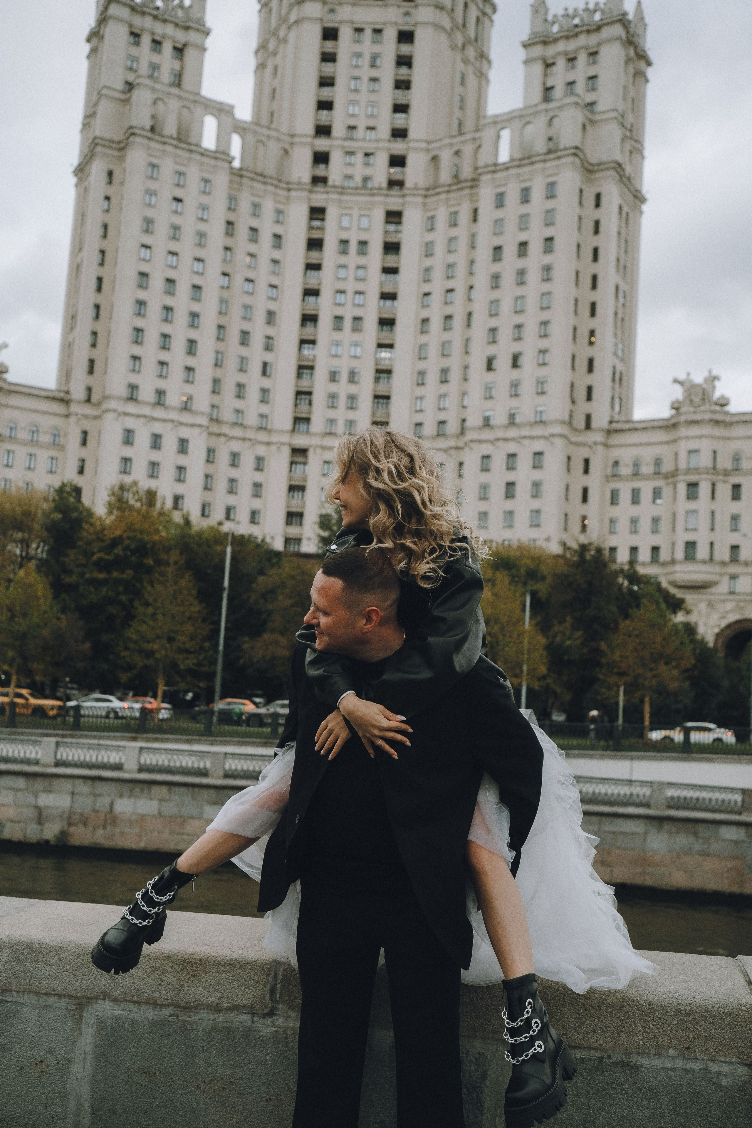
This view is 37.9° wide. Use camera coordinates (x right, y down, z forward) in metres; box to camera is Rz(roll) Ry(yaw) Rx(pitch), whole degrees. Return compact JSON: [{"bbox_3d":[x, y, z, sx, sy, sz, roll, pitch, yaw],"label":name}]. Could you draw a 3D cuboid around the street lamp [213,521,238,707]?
[{"bbox_3d":[-7.990,3.236,58.633,0.400,10.609,1.500,3,-6,9],"label":"street lamp"}]

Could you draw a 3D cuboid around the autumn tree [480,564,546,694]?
[{"bbox_3d":[6.425,4.552,57.500,4.800,8.856,4.800,3,-6,9],"label":"autumn tree"}]

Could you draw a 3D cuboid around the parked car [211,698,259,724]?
[{"bbox_3d":[-8.756,8.938,66.079,4.250,1.550,1.780,3,-6,10],"label":"parked car"}]

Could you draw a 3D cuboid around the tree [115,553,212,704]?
[{"bbox_3d":[-11.144,3.985,58.000,4.600,8.942,4.600,3,-6,9],"label":"tree"}]

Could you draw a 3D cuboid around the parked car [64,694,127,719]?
[{"bbox_3d":[-17.480,8.980,69.075,4.450,1.460,1.780,3,-6,10],"label":"parked car"}]

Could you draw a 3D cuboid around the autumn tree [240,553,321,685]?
[{"bbox_3d":[-4.609,4.043,58.500,5.000,9.248,5.000,3,-6,9],"label":"autumn tree"}]

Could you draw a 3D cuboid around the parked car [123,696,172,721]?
[{"bbox_3d":[-15.413,9.395,71.575,4.400,1.470,1.750,3,-6,10],"label":"parked car"}]

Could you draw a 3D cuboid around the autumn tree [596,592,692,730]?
[{"bbox_3d":[14.145,5.453,57.500,4.900,7.705,4.900,3,-6,9],"label":"autumn tree"}]

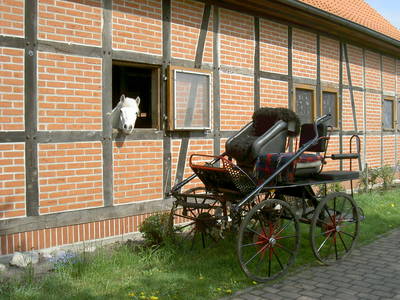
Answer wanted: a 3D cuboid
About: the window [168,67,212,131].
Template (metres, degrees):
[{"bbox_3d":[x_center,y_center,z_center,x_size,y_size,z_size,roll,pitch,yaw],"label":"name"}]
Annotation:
[{"bbox_3d":[-0.129,-0.738,6.772,0.885,0.905,0.070,-2,3,-45],"label":"window"}]

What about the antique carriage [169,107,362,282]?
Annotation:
[{"bbox_3d":[0.947,0.406,5.589,2.400,1.860,1.376,-2,3,-35],"label":"antique carriage"}]

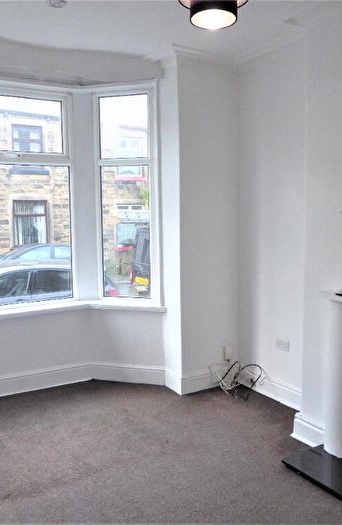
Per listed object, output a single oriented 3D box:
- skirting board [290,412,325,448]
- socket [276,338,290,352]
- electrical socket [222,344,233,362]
[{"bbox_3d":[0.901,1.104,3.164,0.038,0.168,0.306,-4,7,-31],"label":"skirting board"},{"bbox_3d":[0.885,0.657,3.845,0.014,0.086,0.146,-4,7,-31],"label":"socket"},{"bbox_3d":[0.498,0.802,4.275,0.093,0.148,0.042,-4,7,-31],"label":"electrical socket"}]

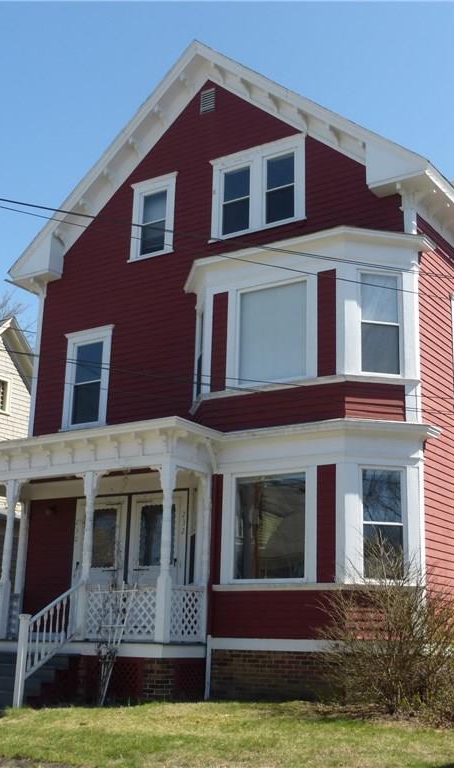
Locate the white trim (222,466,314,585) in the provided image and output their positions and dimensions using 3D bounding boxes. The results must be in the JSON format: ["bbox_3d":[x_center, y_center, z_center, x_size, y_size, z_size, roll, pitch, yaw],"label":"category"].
[{"bbox_3d":[0.604,2.134,13.719,1.632,1.691,0.117,-9,-19,33],"label":"white trim"}]

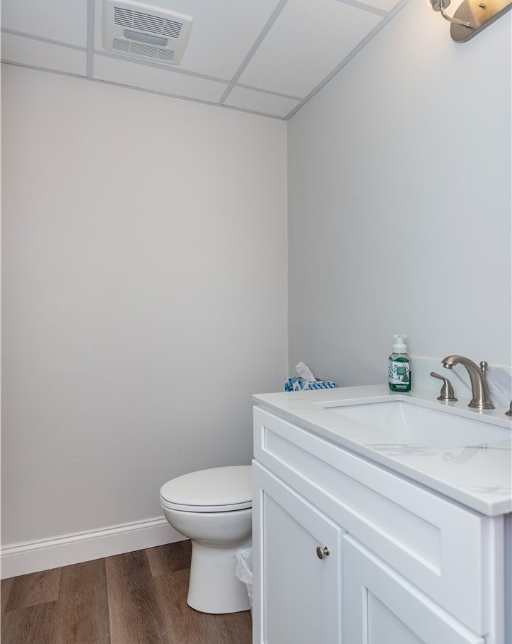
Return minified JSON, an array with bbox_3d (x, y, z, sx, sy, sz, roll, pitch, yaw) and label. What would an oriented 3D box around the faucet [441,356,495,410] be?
[{"bbox_3d":[0.532,0.150,0.973,0.169,0.135,0.056,0,0,-23],"label":"faucet"}]

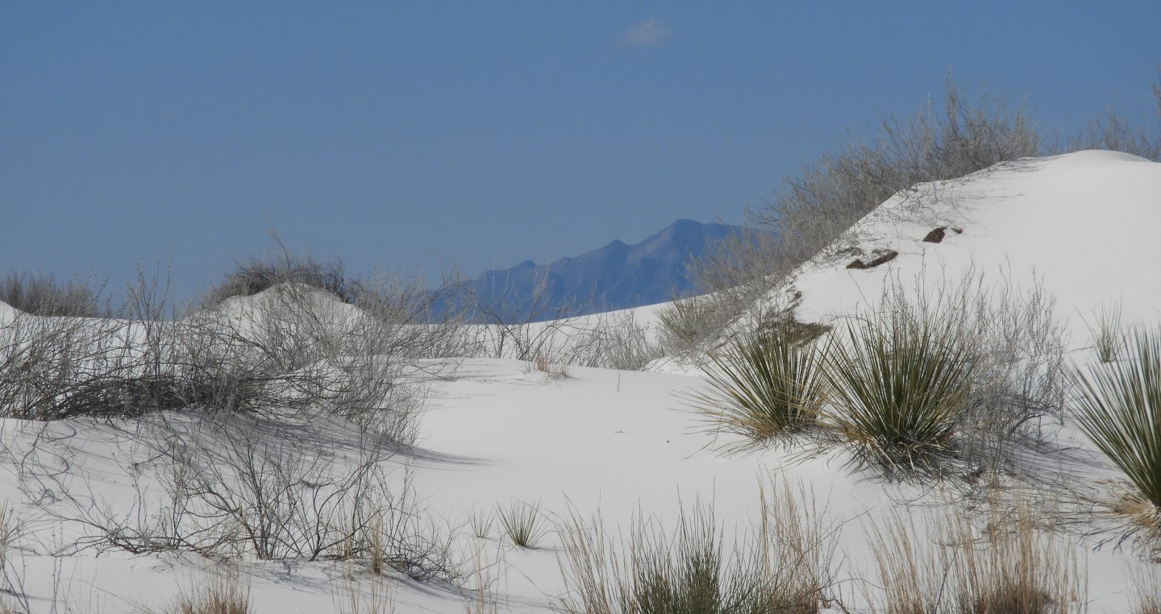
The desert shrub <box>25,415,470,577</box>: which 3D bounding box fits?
[{"bbox_3d":[-1.885,1.065,34.000,2.348,0.892,1.500,0,0,0],"label":"desert shrub"}]

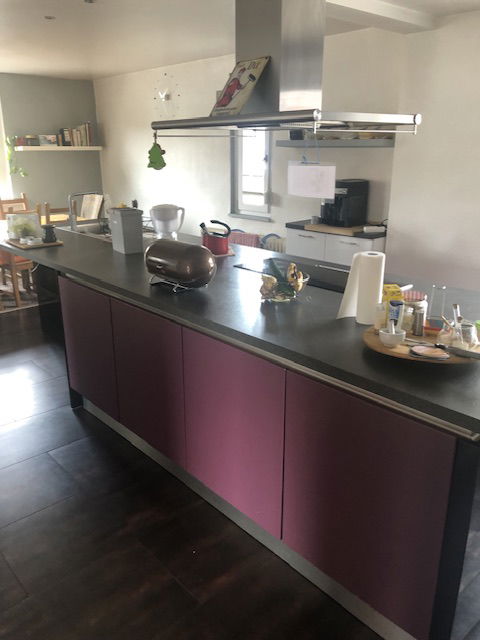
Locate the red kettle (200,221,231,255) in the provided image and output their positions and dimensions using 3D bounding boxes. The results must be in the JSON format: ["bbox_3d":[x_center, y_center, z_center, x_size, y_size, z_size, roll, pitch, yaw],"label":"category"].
[{"bbox_3d":[-0.145,-0.507,3.164,0.205,0.195,0.167,9,20,26],"label":"red kettle"}]

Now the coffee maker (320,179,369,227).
[{"bbox_3d":[0.928,-1.033,4.590,0.360,0.375,0.295,-16,24,-39],"label":"coffee maker"}]

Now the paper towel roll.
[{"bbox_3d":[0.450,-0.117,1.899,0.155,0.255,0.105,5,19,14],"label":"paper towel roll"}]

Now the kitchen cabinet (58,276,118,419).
[{"bbox_3d":[-0.638,0.093,3.072,0.560,0.700,0.600,-16,24,-39],"label":"kitchen cabinet"}]

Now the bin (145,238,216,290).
[{"bbox_3d":[-0.280,-0.260,2.417,0.200,0.207,0.375,-16,24,-39],"label":"bin"}]

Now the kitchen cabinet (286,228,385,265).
[{"bbox_3d":[0.976,-0.408,4.844,0.580,0.860,0.931,-16,24,-39],"label":"kitchen cabinet"}]

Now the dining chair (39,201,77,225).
[{"bbox_3d":[-2.253,-0.977,6.444,0.425,0.980,0.460,-16,24,-39],"label":"dining chair"}]

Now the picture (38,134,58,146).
[{"bbox_3d":[-2.609,-2.444,7.059,0.265,0.150,0.030,-16,24,-39],"label":"picture"}]

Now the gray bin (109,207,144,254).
[{"bbox_3d":[-0.723,-0.578,3.333,0.145,0.272,0.205,-12,22,-34],"label":"gray bin"}]

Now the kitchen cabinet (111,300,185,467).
[{"bbox_3d":[-0.237,0.230,2.648,0.560,0.700,0.600,-16,24,-39],"label":"kitchen cabinet"}]

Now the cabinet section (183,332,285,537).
[{"bbox_3d":[0.169,0.372,2.261,0.580,0.706,0.600,-16,24,-40],"label":"cabinet section"}]

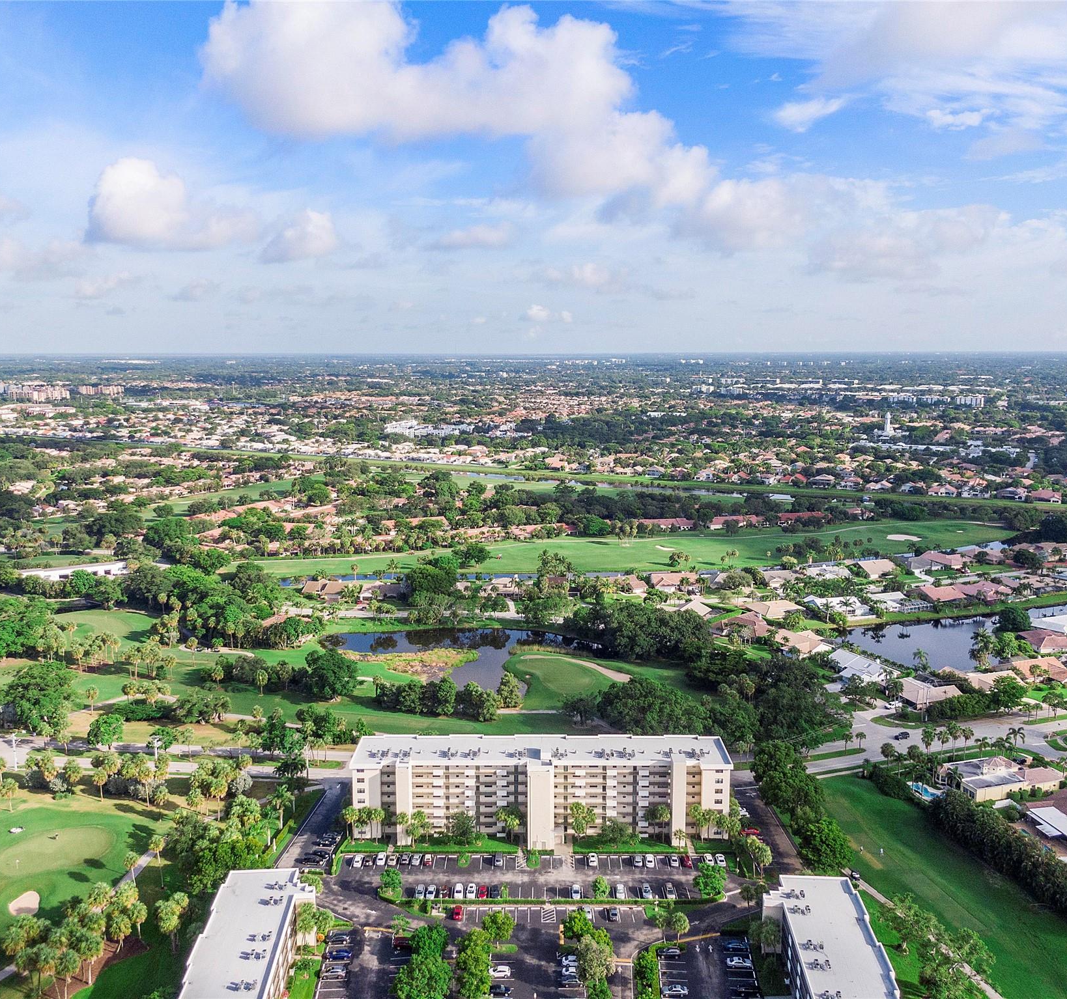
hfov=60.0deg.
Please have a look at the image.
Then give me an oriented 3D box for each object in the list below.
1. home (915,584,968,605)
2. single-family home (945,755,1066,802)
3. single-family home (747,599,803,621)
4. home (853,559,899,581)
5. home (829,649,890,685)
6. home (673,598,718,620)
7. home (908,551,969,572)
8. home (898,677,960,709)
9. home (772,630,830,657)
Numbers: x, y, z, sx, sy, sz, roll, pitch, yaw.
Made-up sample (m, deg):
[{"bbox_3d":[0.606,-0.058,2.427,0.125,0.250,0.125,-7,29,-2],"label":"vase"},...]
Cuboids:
[{"bbox_3d":[194.783,45.430,446.363,19.000,5.800,18.000,-3,10,-17],"label":"home"},{"bbox_3d":[130.120,76.330,256.750,29.920,5.600,16.100,-2,10,-12],"label":"single-family home"},{"bbox_3d":[110.700,49.970,419.780,23.000,4.800,22.000,-3,10,-17],"label":"single-family home"},{"bbox_3d":[183.850,37.143,497.083,20.000,6.000,18.000,-3,10,-17],"label":"home"},{"bbox_3d":[117.810,62.360,343.750,20.500,5.000,24.500,-5,10,-27],"label":"home"},{"bbox_3d":[70.270,50.390,416.460,17.000,5.200,19.000,6,11,33],"label":"home"},{"bbox_3d":[222.140,34.635,511.593,28.000,6.000,21.000,-4,10,-21],"label":"home"},{"bbox_3d":[135.170,66.460,320.150,20.500,4.500,17.000,-3,10,-20],"label":"home"},{"bbox_3d":[108.631,57.614,374.329,19.500,5.500,20.500,-7,11,-35],"label":"home"}]

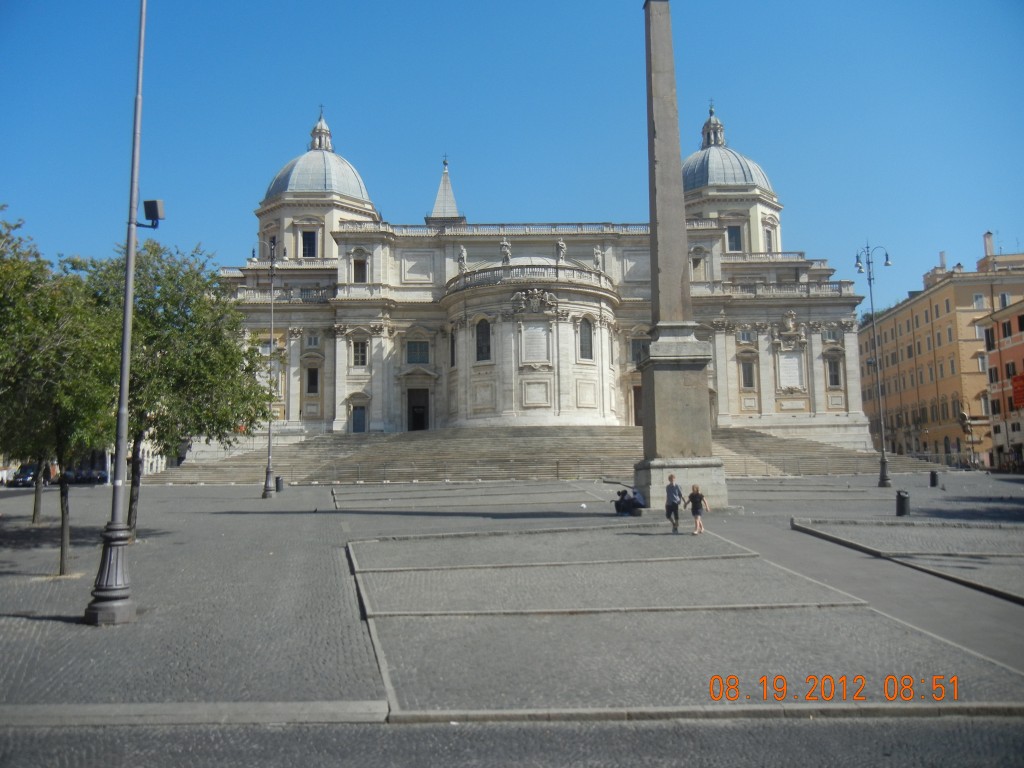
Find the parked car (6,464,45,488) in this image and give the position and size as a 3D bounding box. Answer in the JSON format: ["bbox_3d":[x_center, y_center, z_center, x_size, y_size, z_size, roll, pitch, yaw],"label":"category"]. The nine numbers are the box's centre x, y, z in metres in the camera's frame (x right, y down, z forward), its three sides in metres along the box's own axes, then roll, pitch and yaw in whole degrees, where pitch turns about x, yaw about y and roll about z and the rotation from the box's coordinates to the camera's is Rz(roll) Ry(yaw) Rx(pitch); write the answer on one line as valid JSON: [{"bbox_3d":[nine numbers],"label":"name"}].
[{"bbox_3d":[-35.822,6.903,66.000,1.780,1.653,4.200,1,-7,-12],"label":"parked car"}]

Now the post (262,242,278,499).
[{"bbox_3d":[-13.286,-0.790,48.800,0.950,14.092,0.950,-1,-7,0],"label":"post"}]

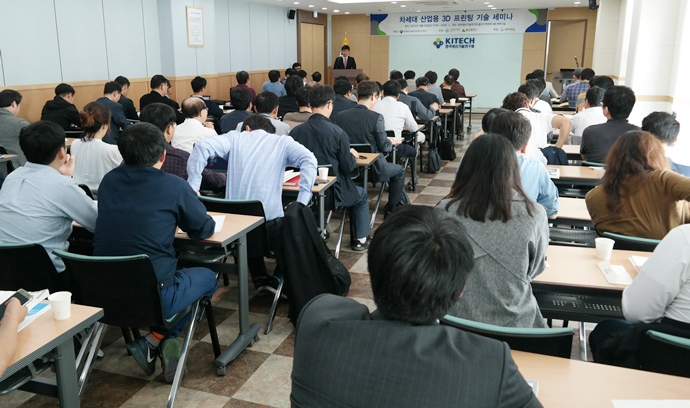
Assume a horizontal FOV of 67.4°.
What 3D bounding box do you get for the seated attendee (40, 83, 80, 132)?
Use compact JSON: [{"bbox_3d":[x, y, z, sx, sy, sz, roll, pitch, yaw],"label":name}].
[{"bbox_3d":[-2.989,-0.692,5.851,0.520,1.315,0.800,5,17,20],"label":"seated attendee"}]

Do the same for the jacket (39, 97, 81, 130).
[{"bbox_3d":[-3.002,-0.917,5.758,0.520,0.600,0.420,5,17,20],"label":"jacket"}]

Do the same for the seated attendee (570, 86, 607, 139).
[{"bbox_3d":[2.569,-0.652,5.618,0.540,1.260,0.800,4,17,14],"label":"seated attendee"}]

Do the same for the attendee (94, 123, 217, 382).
[{"bbox_3d":[-0.884,0.235,2.571,0.560,1.269,0.700,3,16,14],"label":"attendee"}]

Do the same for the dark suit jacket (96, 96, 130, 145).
[{"bbox_3d":[-2.564,-0.914,5.772,0.480,0.630,0.420,7,17,19],"label":"dark suit jacket"}]

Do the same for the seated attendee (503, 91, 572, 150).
[{"bbox_3d":[1.817,-0.371,4.865,0.580,1.260,0.800,7,17,19],"label":"seated attendee"}]

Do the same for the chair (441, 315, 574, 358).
[{"bbox_3d":[0.577,0.682,1.969,0.520,0.770,0.580,7,17,19],"label":"chair"}]

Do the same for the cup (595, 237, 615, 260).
[{"bbox_3d":[1.099,0.189,2.187,0.074,0.080,0.074,5,17,20],"label":"cup"}]

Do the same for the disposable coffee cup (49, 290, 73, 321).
[{"bbox_3d":[-1.006,0.362,1.827,0.074,0.077,0.074,0,16,0],"label":"disposable coffee cup"}]

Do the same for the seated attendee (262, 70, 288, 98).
[{"bbox_3d":[-1.182,-1.583,8.841,0.500,1.300,0.750,7,17,19],"label":"seated attendee"}]

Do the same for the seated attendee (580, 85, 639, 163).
[{"bbox_3d":[2.350,-0.312,4.547,0.520,1.340,0.750,7,17,19],"label":"seated attendee"}]

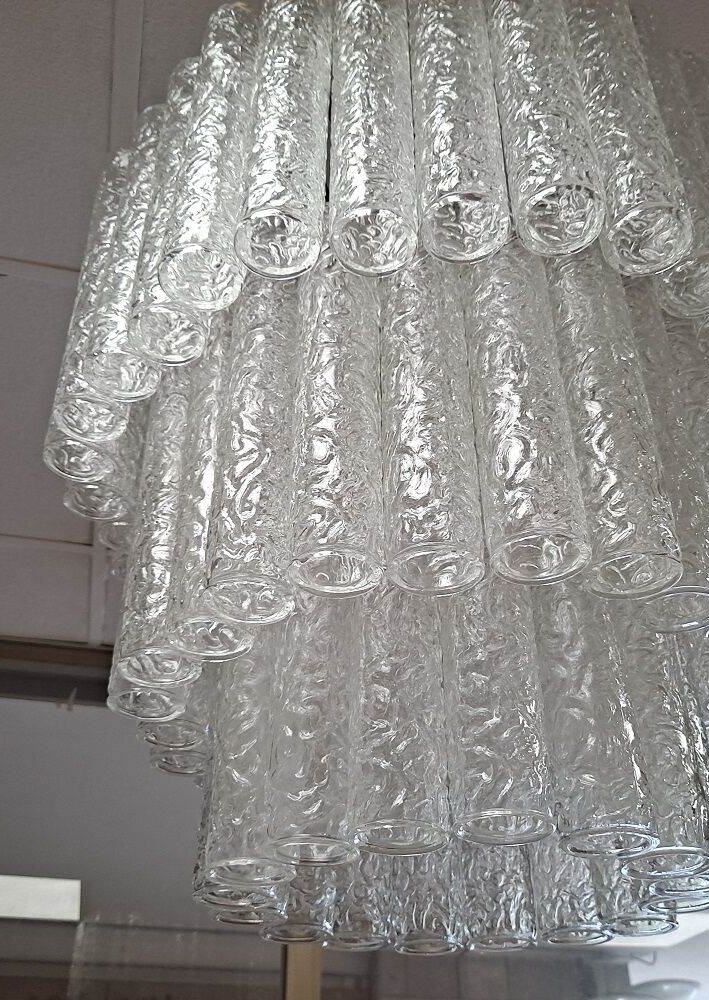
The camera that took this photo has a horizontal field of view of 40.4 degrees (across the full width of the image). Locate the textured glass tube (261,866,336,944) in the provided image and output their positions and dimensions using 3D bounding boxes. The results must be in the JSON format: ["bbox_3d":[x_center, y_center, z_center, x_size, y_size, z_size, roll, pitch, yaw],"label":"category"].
[{"bbox_3d":[-0.035,0.183,0.742,0.051,0.281,0.051,1,-36,1],"label":"textured glass tube"}]

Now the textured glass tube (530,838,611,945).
[{"bbox_3d":[0.153,0.190,0.753,0.051,0.281,0.051,-1,-36,-1],"label":"textured glass tube"}]

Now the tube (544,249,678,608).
[{"bbox_3d":[0.154,-0.081,0.620,0.053,0.299,0.053,14,-38,-19],"label":"tube"}]

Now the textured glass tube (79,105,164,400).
[{"bbox_3d":[-0.159,-0.200,0.743,0.051,0.288,0.051,0,-36,0],"label":"textured glass tube"}]

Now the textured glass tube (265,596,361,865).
[{"bbox_3d":[-0.019,0.074,0.593,0.051,0.281,0.051,1,-38,1],"label":"textured glass tube"}]

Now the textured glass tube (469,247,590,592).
[{"bbox_3d":[0.101,-0.089,0.609,0.053,0.299,0.053,5,-36,-7],"label":"textured glass tube"}]

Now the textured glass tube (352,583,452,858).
[{"bbox_3d":[0.026,0.057,0.599,0.053,0.299,0.053,-11,-37,14],"label":"textured glass tube"}]

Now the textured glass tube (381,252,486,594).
[{"bbox_3d":[0.043,-0.076,0.581,0.051,0.281,0.051,0,-37,0],"label":"textured glass tube"}]

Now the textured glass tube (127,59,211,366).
[{"bbox_3d":[-0.126,-0.234,0.740,0.053,0.299,0.053,0,-36,0],"label":"textured glass tube"}]

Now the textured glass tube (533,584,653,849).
[{"bbox_3d":[0.132,0.061,0.584,0.051,0.288,0.051,0,-36,0],"label":"textured glass tube"}]

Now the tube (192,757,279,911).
[{"bbox_3d":[-0.075,0.131,0.700,0.053,0.299,0.053,2,-36,-3],"label":"tube"}]

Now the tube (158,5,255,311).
[{"bbox_3d":[-0.099,-0.262,0.702,0.053,0.299,0.053,0,-36,0],"label":"tube"}]

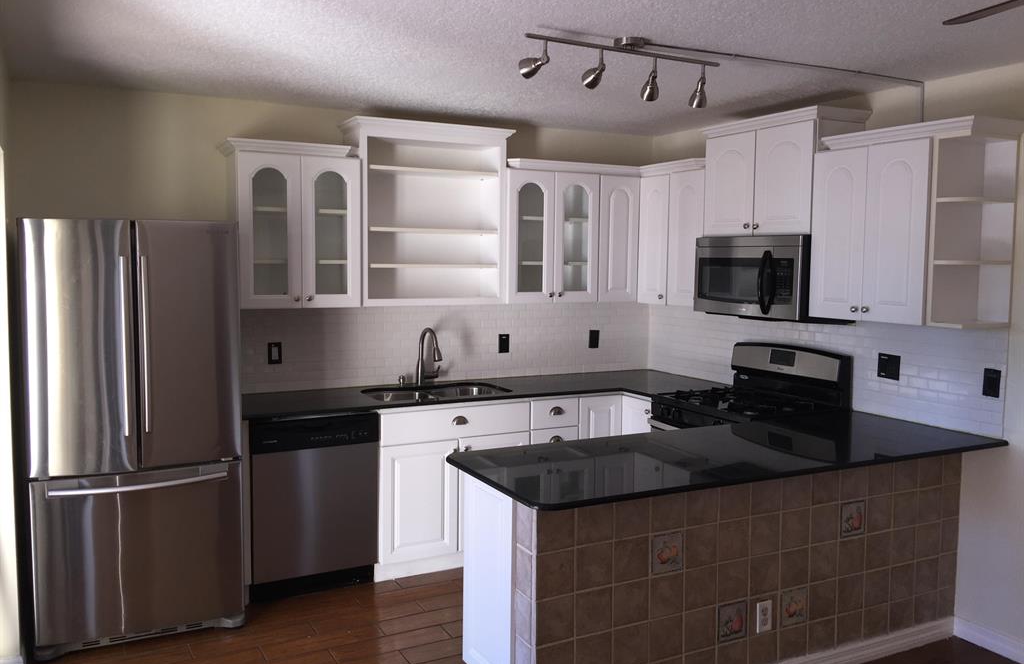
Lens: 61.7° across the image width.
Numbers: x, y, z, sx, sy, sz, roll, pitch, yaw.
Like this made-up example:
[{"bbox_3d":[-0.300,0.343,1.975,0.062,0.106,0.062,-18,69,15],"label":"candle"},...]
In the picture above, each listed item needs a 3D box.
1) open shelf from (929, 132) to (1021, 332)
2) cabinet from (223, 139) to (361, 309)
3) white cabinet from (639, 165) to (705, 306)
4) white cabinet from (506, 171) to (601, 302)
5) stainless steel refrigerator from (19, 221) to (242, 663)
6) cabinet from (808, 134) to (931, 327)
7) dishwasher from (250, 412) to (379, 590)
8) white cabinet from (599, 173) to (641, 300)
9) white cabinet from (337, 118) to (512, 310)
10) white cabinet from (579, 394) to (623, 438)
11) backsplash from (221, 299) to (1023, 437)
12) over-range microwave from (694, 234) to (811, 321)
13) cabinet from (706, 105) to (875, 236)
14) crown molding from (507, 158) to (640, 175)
[{"bbox_3d":[1.876,-0.416,3.480,0.315,0.802,0.175,-2,5,-27],"label":"open shelf"},{"bbox_3d":[-1.123,-0.530,4.363,0.643,0.804,0.367,-2,5,-27],"label":"cabinet"},{"bbox_3d":[1.049,-0.551,4.981,0.329,0.780,0.621,-2,5,-27],"label":"white cabinet"},{"bbox_3d":[0.171,-0.549,5.056,0.607,0.750,0.327,-2,5,-27],"label":"white cabinet"},{"bbox_3d":[-1.707,0.404,3.870,0.814,1.777,0.784,-2,5,-27],"label":"stainless steel refrigerator"},{"bbox_3d":[1.690,-0.433,3.827,0.327,0.766,0.612,-2,5,-27],"label":"cabinet"},{"bbox_3d":[-1.071,0.814,4.395,0.612,0.870,0.615,-2,5,-27],"label":"dishwasher"},{"bbox_3d":[0.578,-0.570,5.318,0.293,0.766,0.327,-2,5,-27],"label":"white cabinet"},{"bbox_3d":[-0.464,-0.628,4.697,0.889,0.956,0.367,-2,5,-27],"label":"white cabinet"},{"bbox_3d":[0.363,0.772,5.145,0.295,0.880,0.610,-2,5,-27],"label":"white cabinet"},{"bbox_3d":[0.281,0.155,4.022,2.690,0.455,2.467,-2,5,-27],"label":"backsplash"},{"bbox_3d":[1.327,-0.275,4.365,0.417,0.414,0.751,-2,5,-27],"label":"over-range microwave"},{"bbox_3d":[1.369,-0.780,4.394,0.360,0.580,0.795,-2,5,-27],"label":"cabinet"},{"bbox_3d":[0.359,-0.935,4.932,0.862,0.060,0.077,-2,5,-27],"label":"crown molding"}]

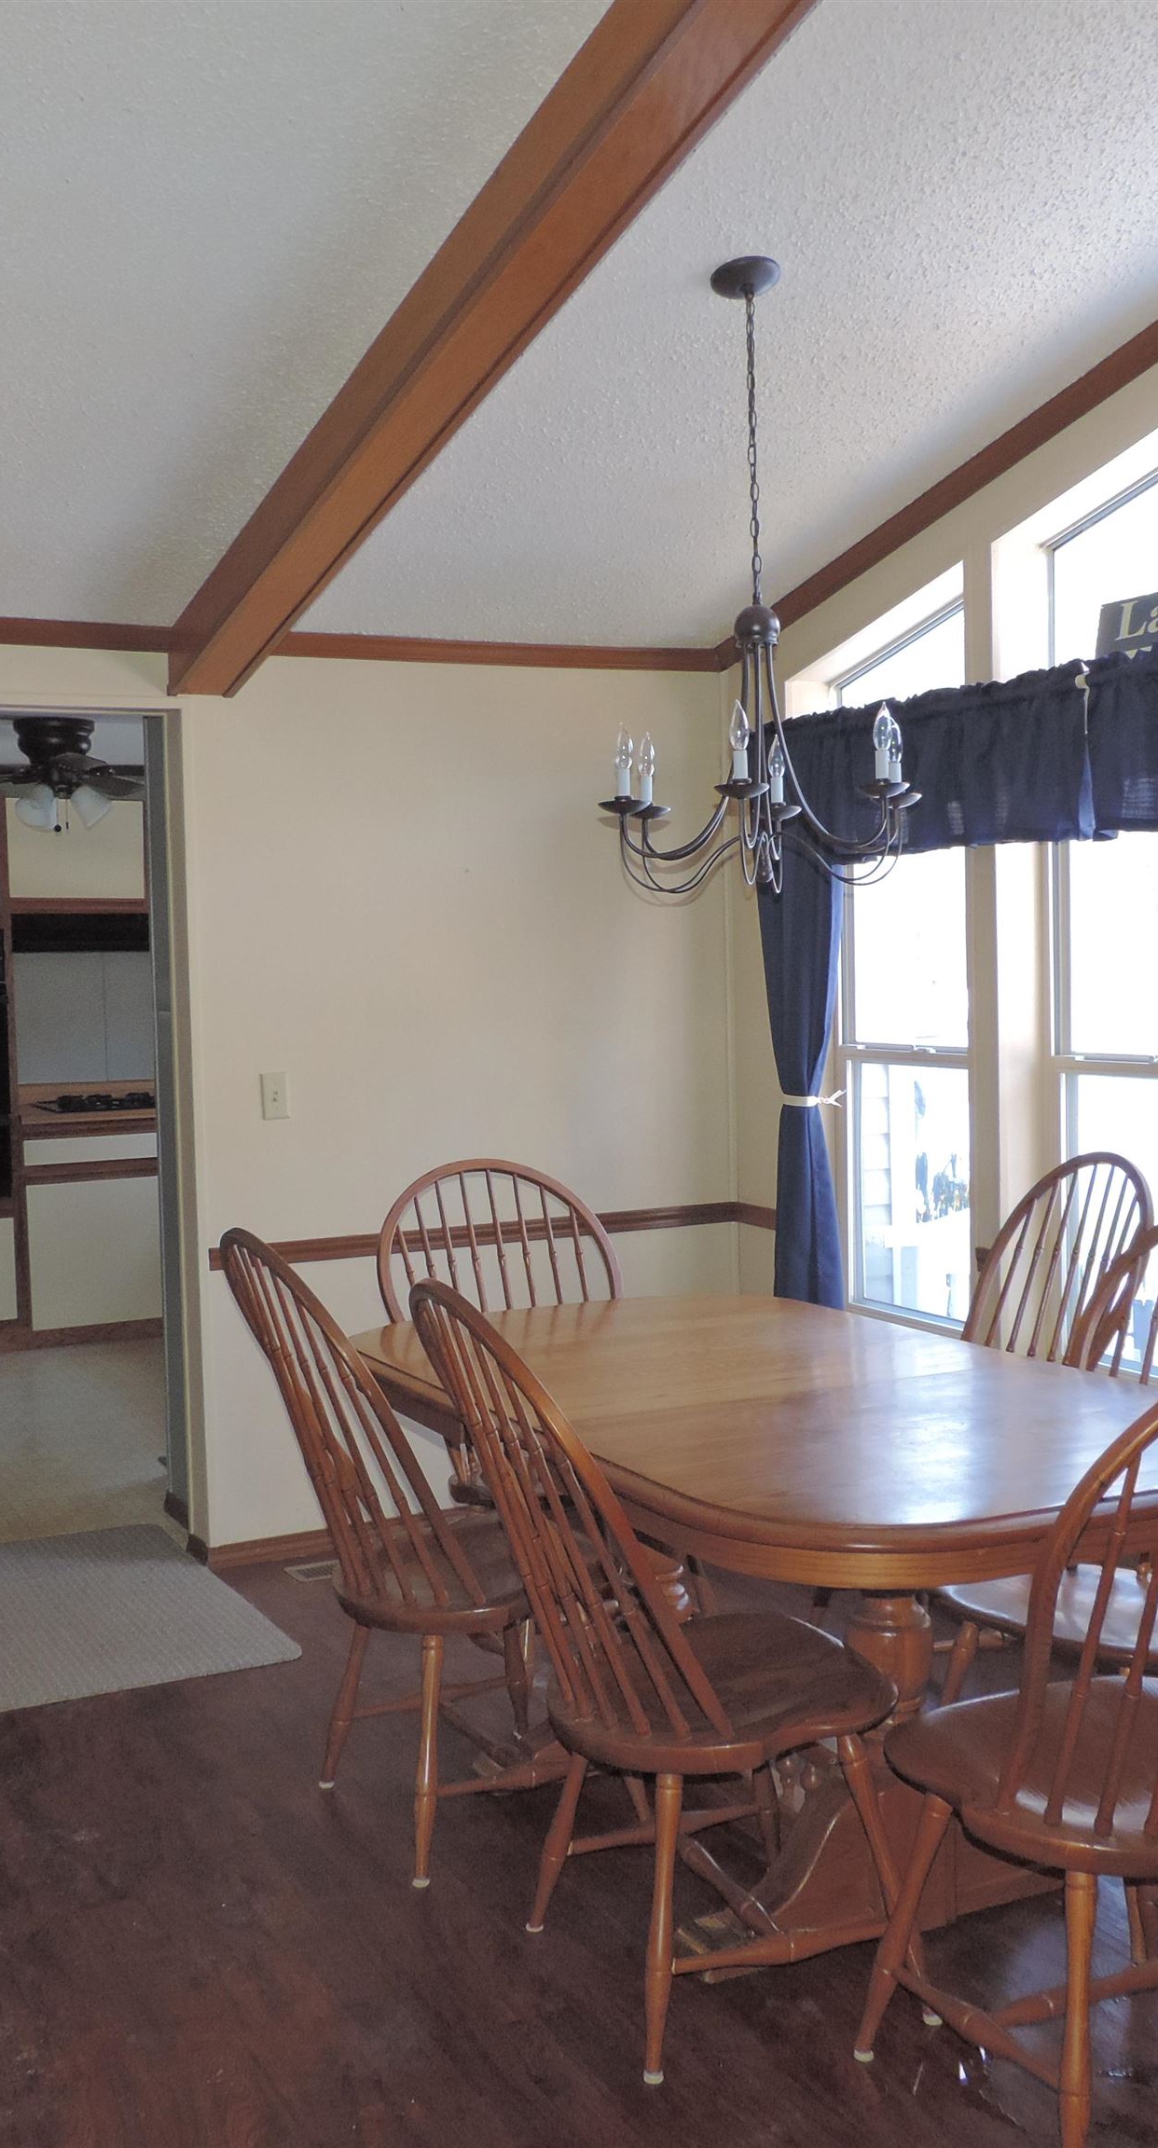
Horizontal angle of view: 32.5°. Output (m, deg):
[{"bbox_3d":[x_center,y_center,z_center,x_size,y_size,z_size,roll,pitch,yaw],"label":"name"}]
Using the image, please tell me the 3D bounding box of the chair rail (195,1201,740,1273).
[{"bbox_3d":[-0.228,0.420,5.177,1.505,0.056,0.022,-3,3,-27],"label":"chair rail"}]

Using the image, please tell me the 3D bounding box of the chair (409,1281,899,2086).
[{"bbox_3d":[0.119,0.776,2.812,0.650,1.043,0.540,-3,3,-22],"label":"chair"}]

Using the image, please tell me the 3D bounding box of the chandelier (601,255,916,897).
[{"bbox_3d":[0.317,-0.898,3.603,0.590,1.144,0.600,-1,3,0],"label":"chandelier"}]

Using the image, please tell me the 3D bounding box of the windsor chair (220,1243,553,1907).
[{"bbox_3d":[-0.252,0.754,3.379,0.650,1.043,0.540,-3,4,-27],"label":"windsor chair"}]

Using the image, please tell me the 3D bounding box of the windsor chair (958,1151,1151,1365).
[{"bbox_3d":[0.786,0.693,3.977,0.650,1.043,0.540,-2,3,-14],"label":"windsor chair"}]

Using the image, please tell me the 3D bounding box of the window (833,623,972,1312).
[{"bbox_3d":[0.806,-0.274,4.966,0.100,1.798,0.690,-3,3,-27],"label":"window"}]

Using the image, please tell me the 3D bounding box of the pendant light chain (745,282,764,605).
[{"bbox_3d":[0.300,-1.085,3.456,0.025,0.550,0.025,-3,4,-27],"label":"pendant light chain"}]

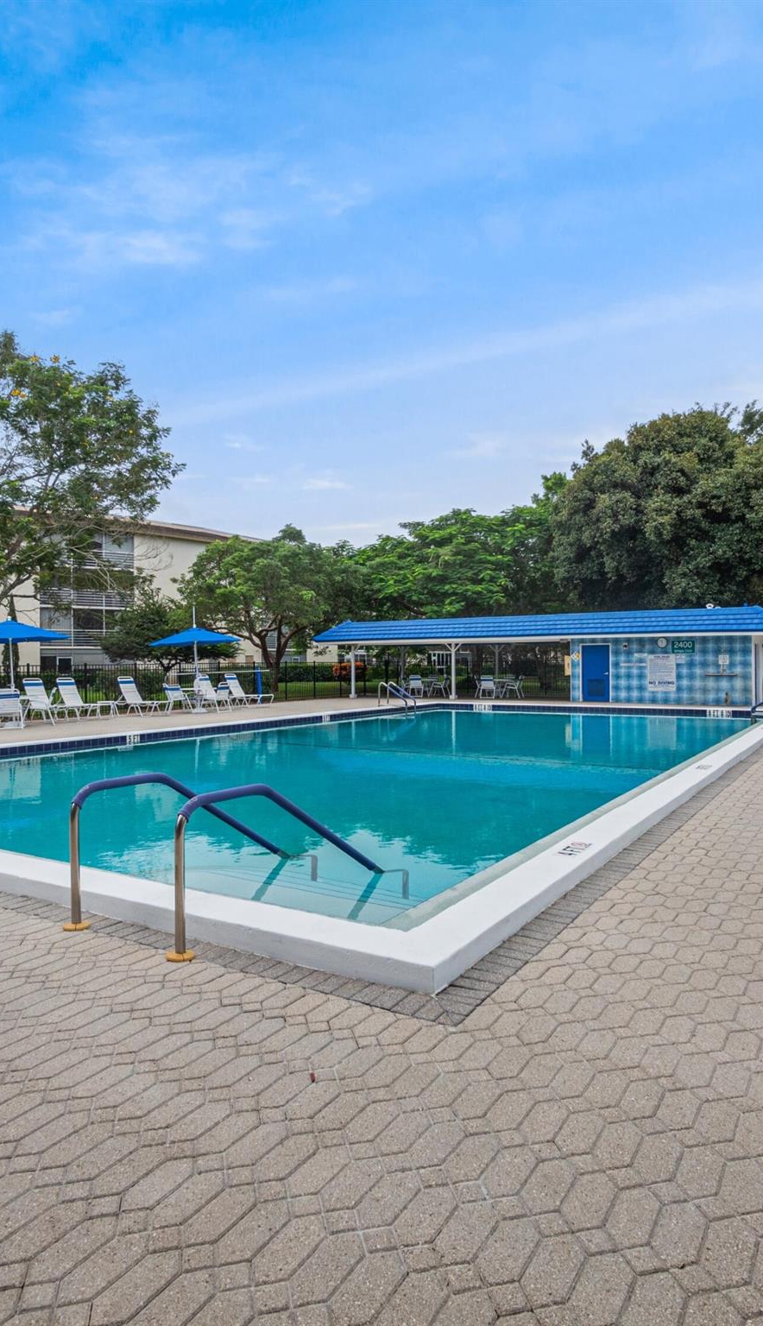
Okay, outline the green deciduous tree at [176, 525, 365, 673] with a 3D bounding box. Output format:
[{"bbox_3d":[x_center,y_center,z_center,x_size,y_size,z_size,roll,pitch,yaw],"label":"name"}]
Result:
[{"bbox_3d":[-5.100,-2.350,37.500,8.300,7.800,8.000,0,0,0],"label":"green deciduous tree"}]

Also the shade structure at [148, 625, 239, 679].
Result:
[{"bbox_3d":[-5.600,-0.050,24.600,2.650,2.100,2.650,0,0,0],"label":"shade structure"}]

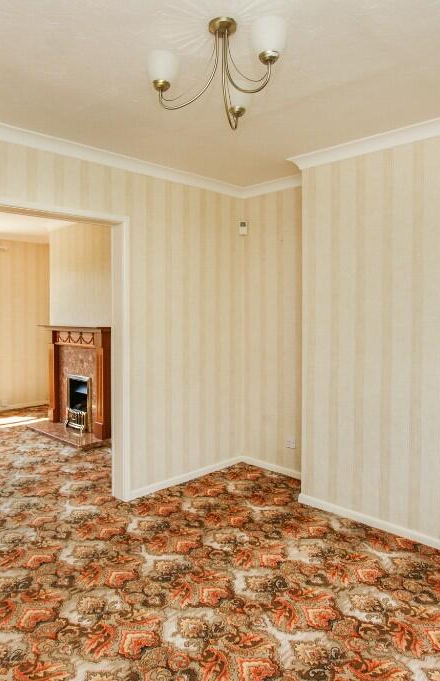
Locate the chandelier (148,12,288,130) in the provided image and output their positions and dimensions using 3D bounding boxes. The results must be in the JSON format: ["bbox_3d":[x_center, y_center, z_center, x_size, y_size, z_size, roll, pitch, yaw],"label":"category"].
[{"bbox_3d":[0.023,-1.005,1.610,0.510,0.320,0.460,1,3,19],"label":"chandelier"}]

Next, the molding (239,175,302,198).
[{"bbox_3d":[0.472,-1.268,3.490,0.790,0.080,0.080,2,4,44],"label":"molding"}]

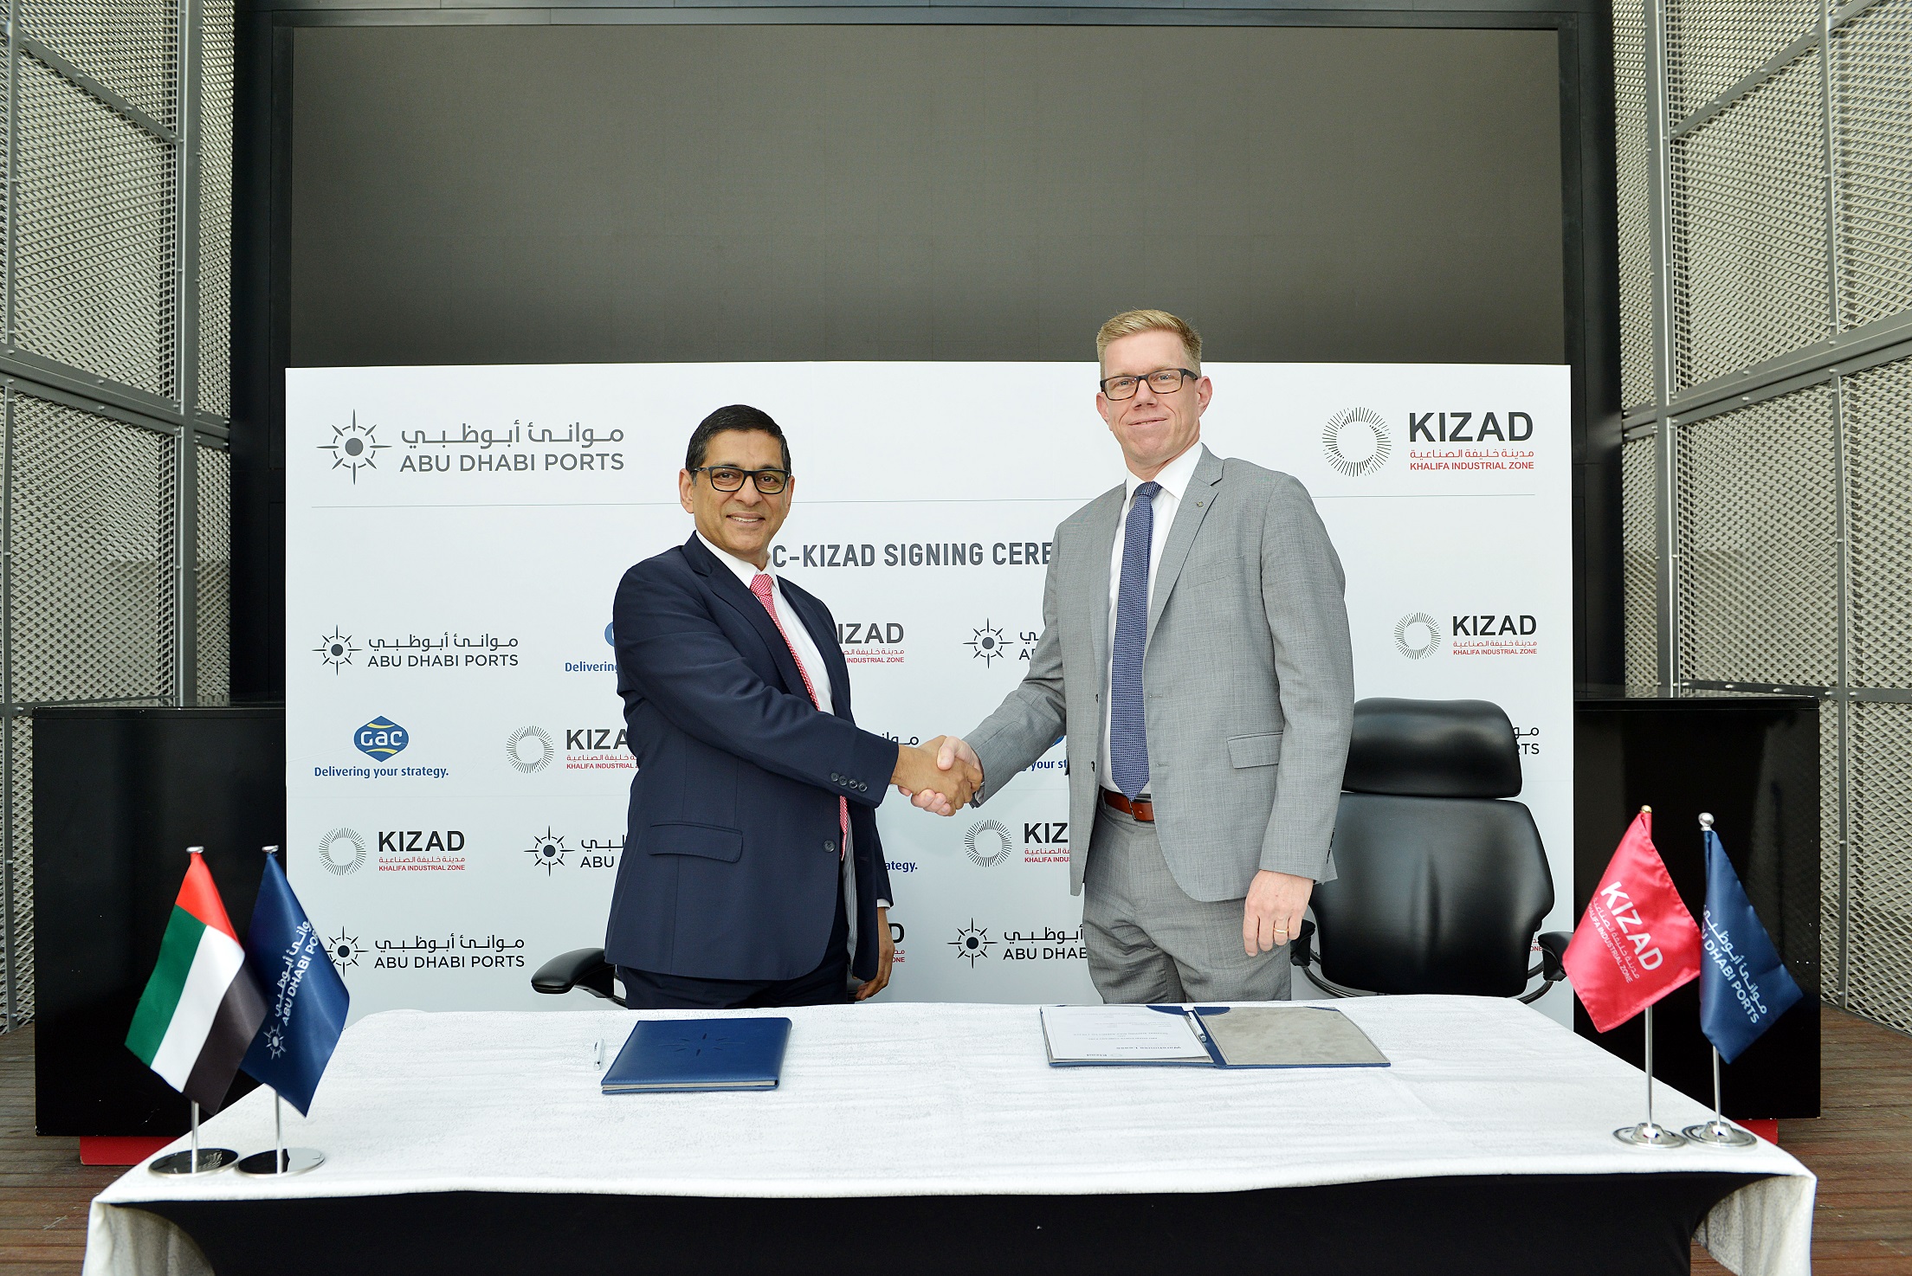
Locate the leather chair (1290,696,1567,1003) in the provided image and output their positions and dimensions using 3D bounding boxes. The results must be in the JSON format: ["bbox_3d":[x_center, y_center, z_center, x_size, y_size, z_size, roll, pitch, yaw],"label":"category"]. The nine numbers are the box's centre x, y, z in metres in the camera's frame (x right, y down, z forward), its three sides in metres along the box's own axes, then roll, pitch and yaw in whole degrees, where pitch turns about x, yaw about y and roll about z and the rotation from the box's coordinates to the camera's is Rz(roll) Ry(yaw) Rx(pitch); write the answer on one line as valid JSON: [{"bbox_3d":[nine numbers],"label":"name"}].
[{"bbox_3d":[0.900,0.723,2.870,0.640,1.200,0.650,0,-1,18],"label":"leather chair"}]

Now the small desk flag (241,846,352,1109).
[{"bbox_3d":[-0.727,0.379,1.635,0.120,0.282,0.070,0,-1,-7],"label":"small desk flag"}]

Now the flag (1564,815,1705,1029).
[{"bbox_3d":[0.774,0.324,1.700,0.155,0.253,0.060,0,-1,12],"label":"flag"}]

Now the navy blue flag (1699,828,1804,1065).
[{"bbox_3d":[0.917,0.356,1.715,0.118,0.272,0.060,0,-1,12],"label":"navy blue flag"}]

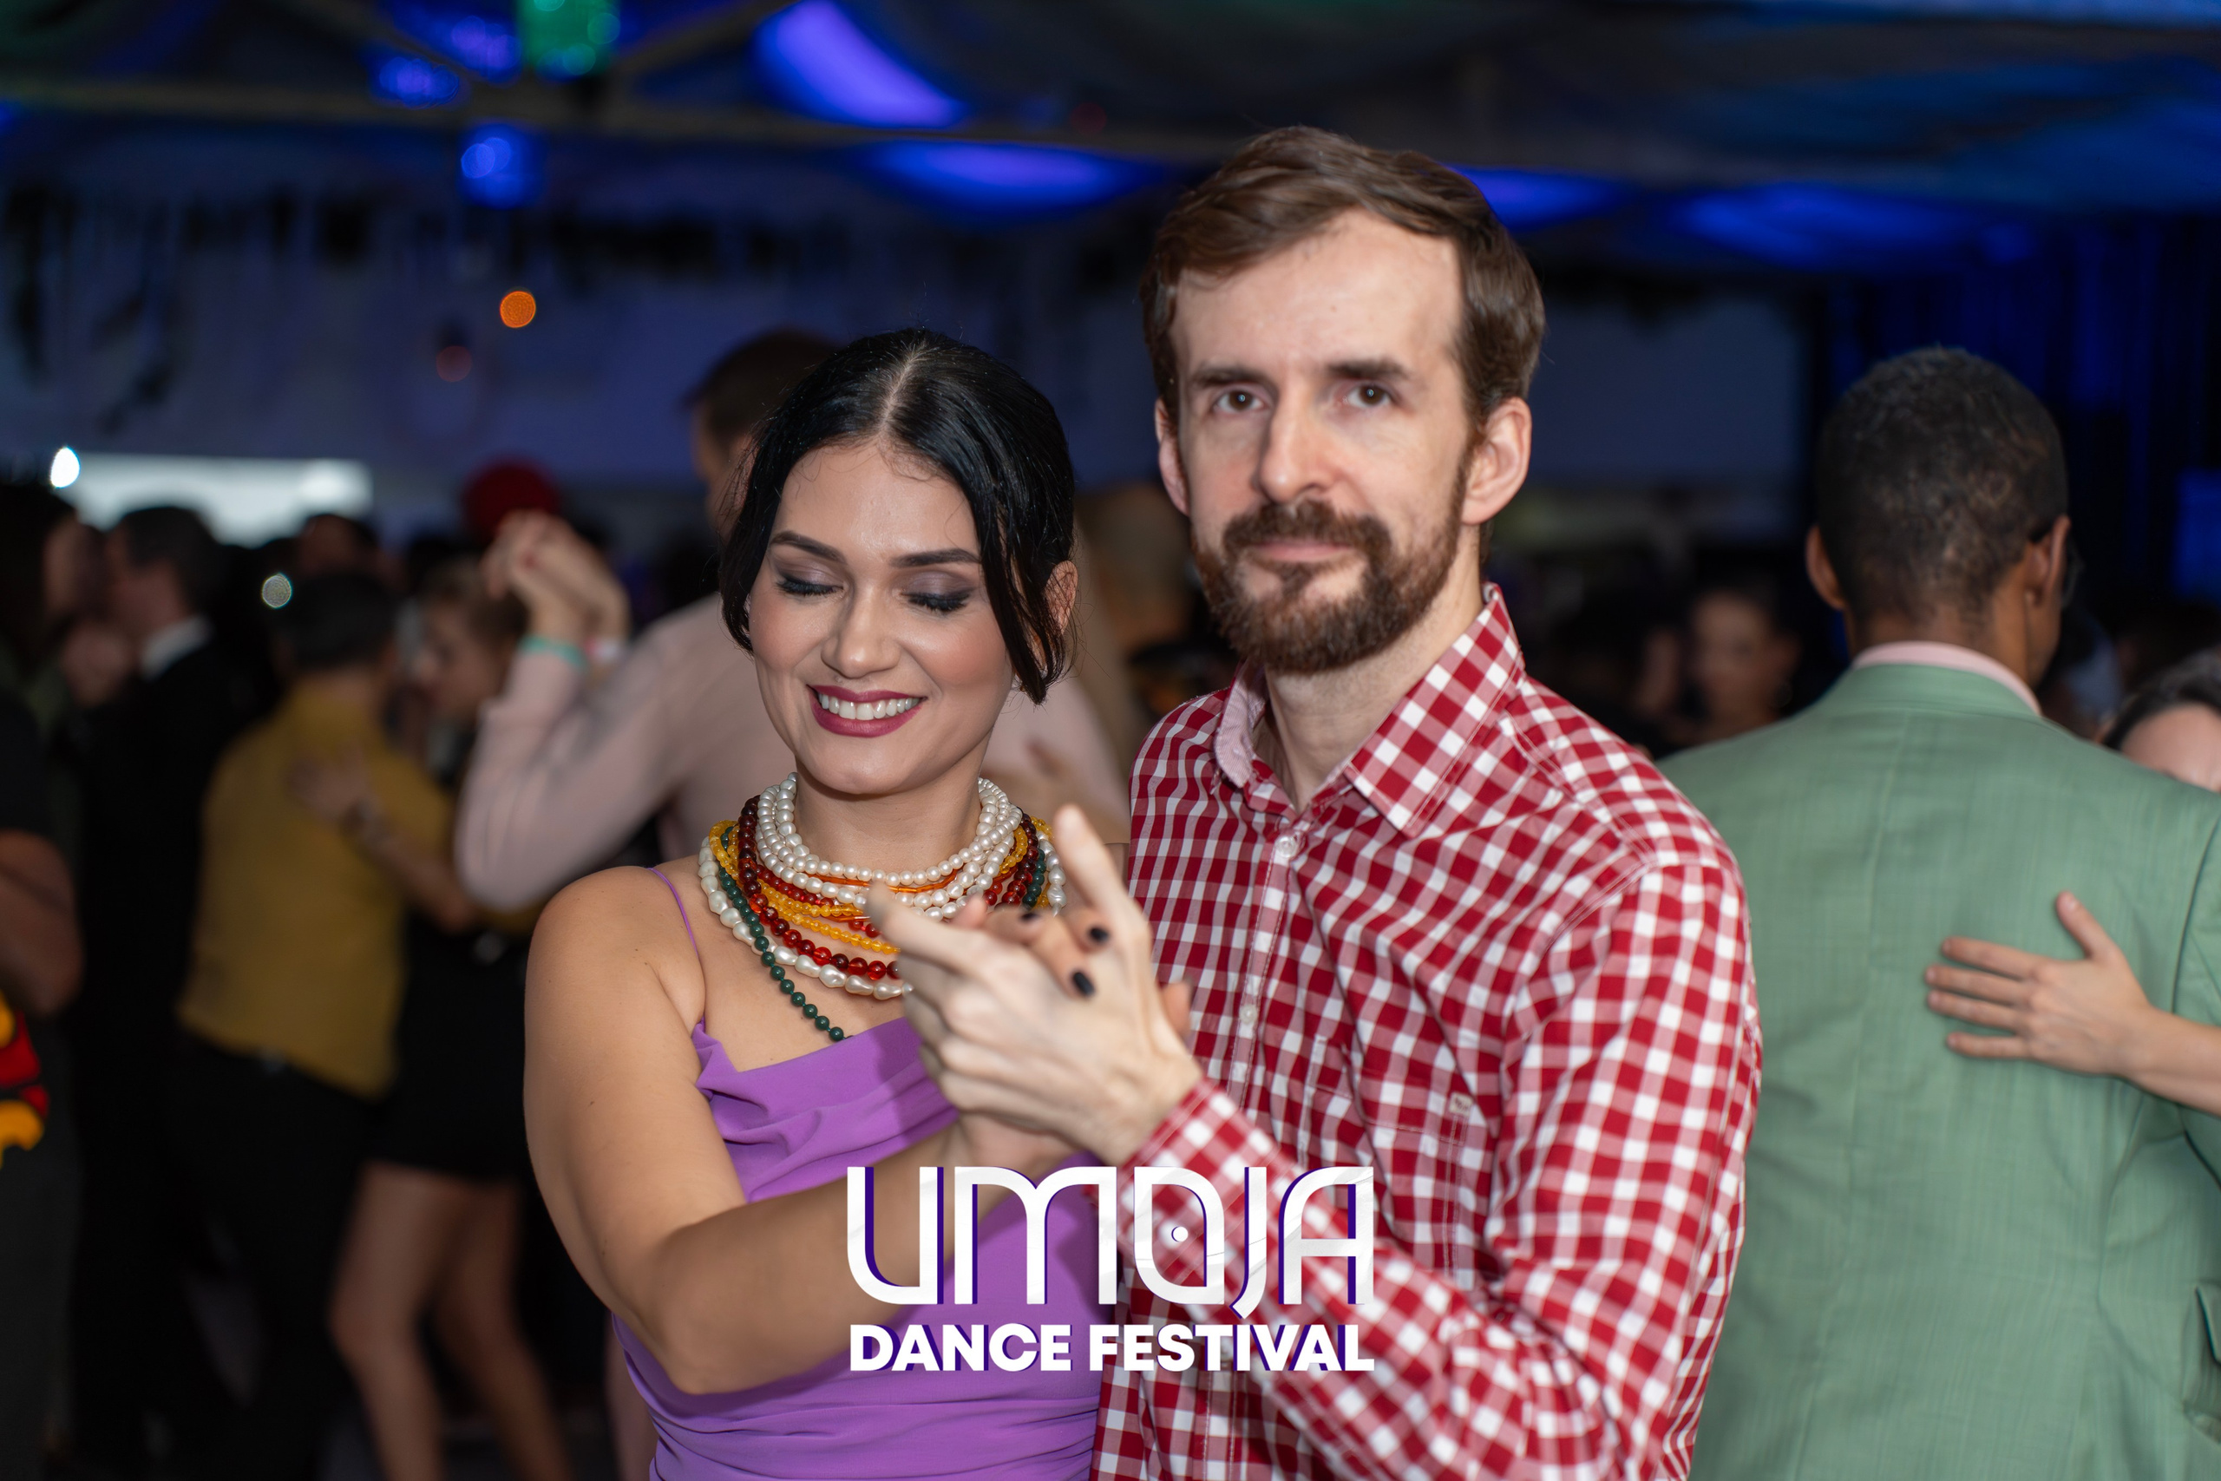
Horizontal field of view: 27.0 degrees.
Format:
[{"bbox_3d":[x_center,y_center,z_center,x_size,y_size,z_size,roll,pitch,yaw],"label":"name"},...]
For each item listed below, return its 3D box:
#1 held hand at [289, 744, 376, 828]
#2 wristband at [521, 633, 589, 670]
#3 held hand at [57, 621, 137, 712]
[{"bbox_3d":[-1.096,0.062,6.500,0.140,0.100,0.060,41,4,-3],"label":"held hand"},{"bbox_3d":[-0.549,-0.086,4.570,0.066,0.020,0.056,27,-12,-10],"label":"wristband"},{"bbox_3d":[-1.578,-0.120,7.200,0.110,0.130,0.110,1,2,18],"label":"held hand"}]

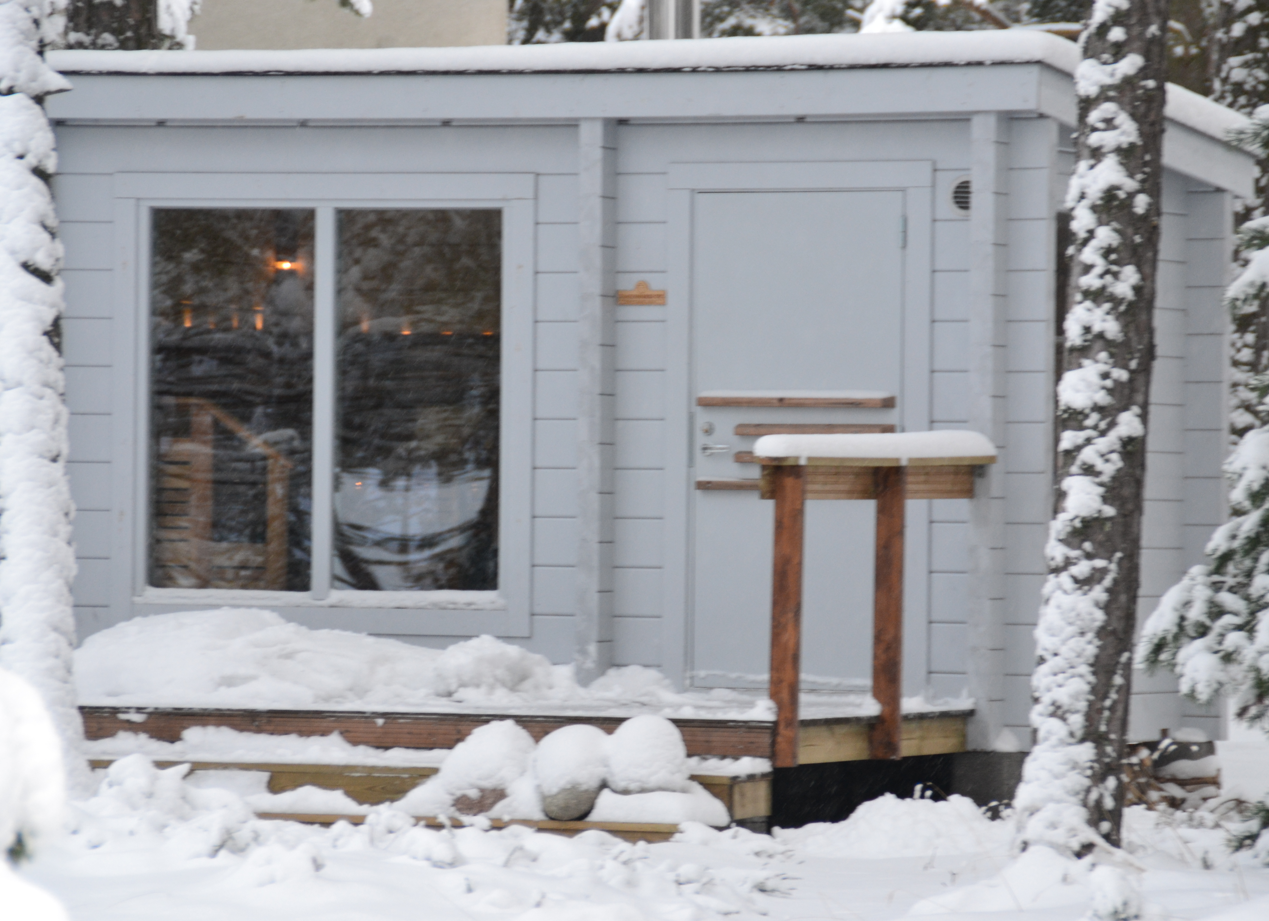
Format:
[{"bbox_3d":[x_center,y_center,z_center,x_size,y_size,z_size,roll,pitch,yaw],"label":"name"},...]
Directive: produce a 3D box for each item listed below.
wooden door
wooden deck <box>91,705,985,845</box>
[{"bbox_3d":[0.674,-0.076,29.535,0.932,2.059,0.070,1,0,23],"label":"wooden door"},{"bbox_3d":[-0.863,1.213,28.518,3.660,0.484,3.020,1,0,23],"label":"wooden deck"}]

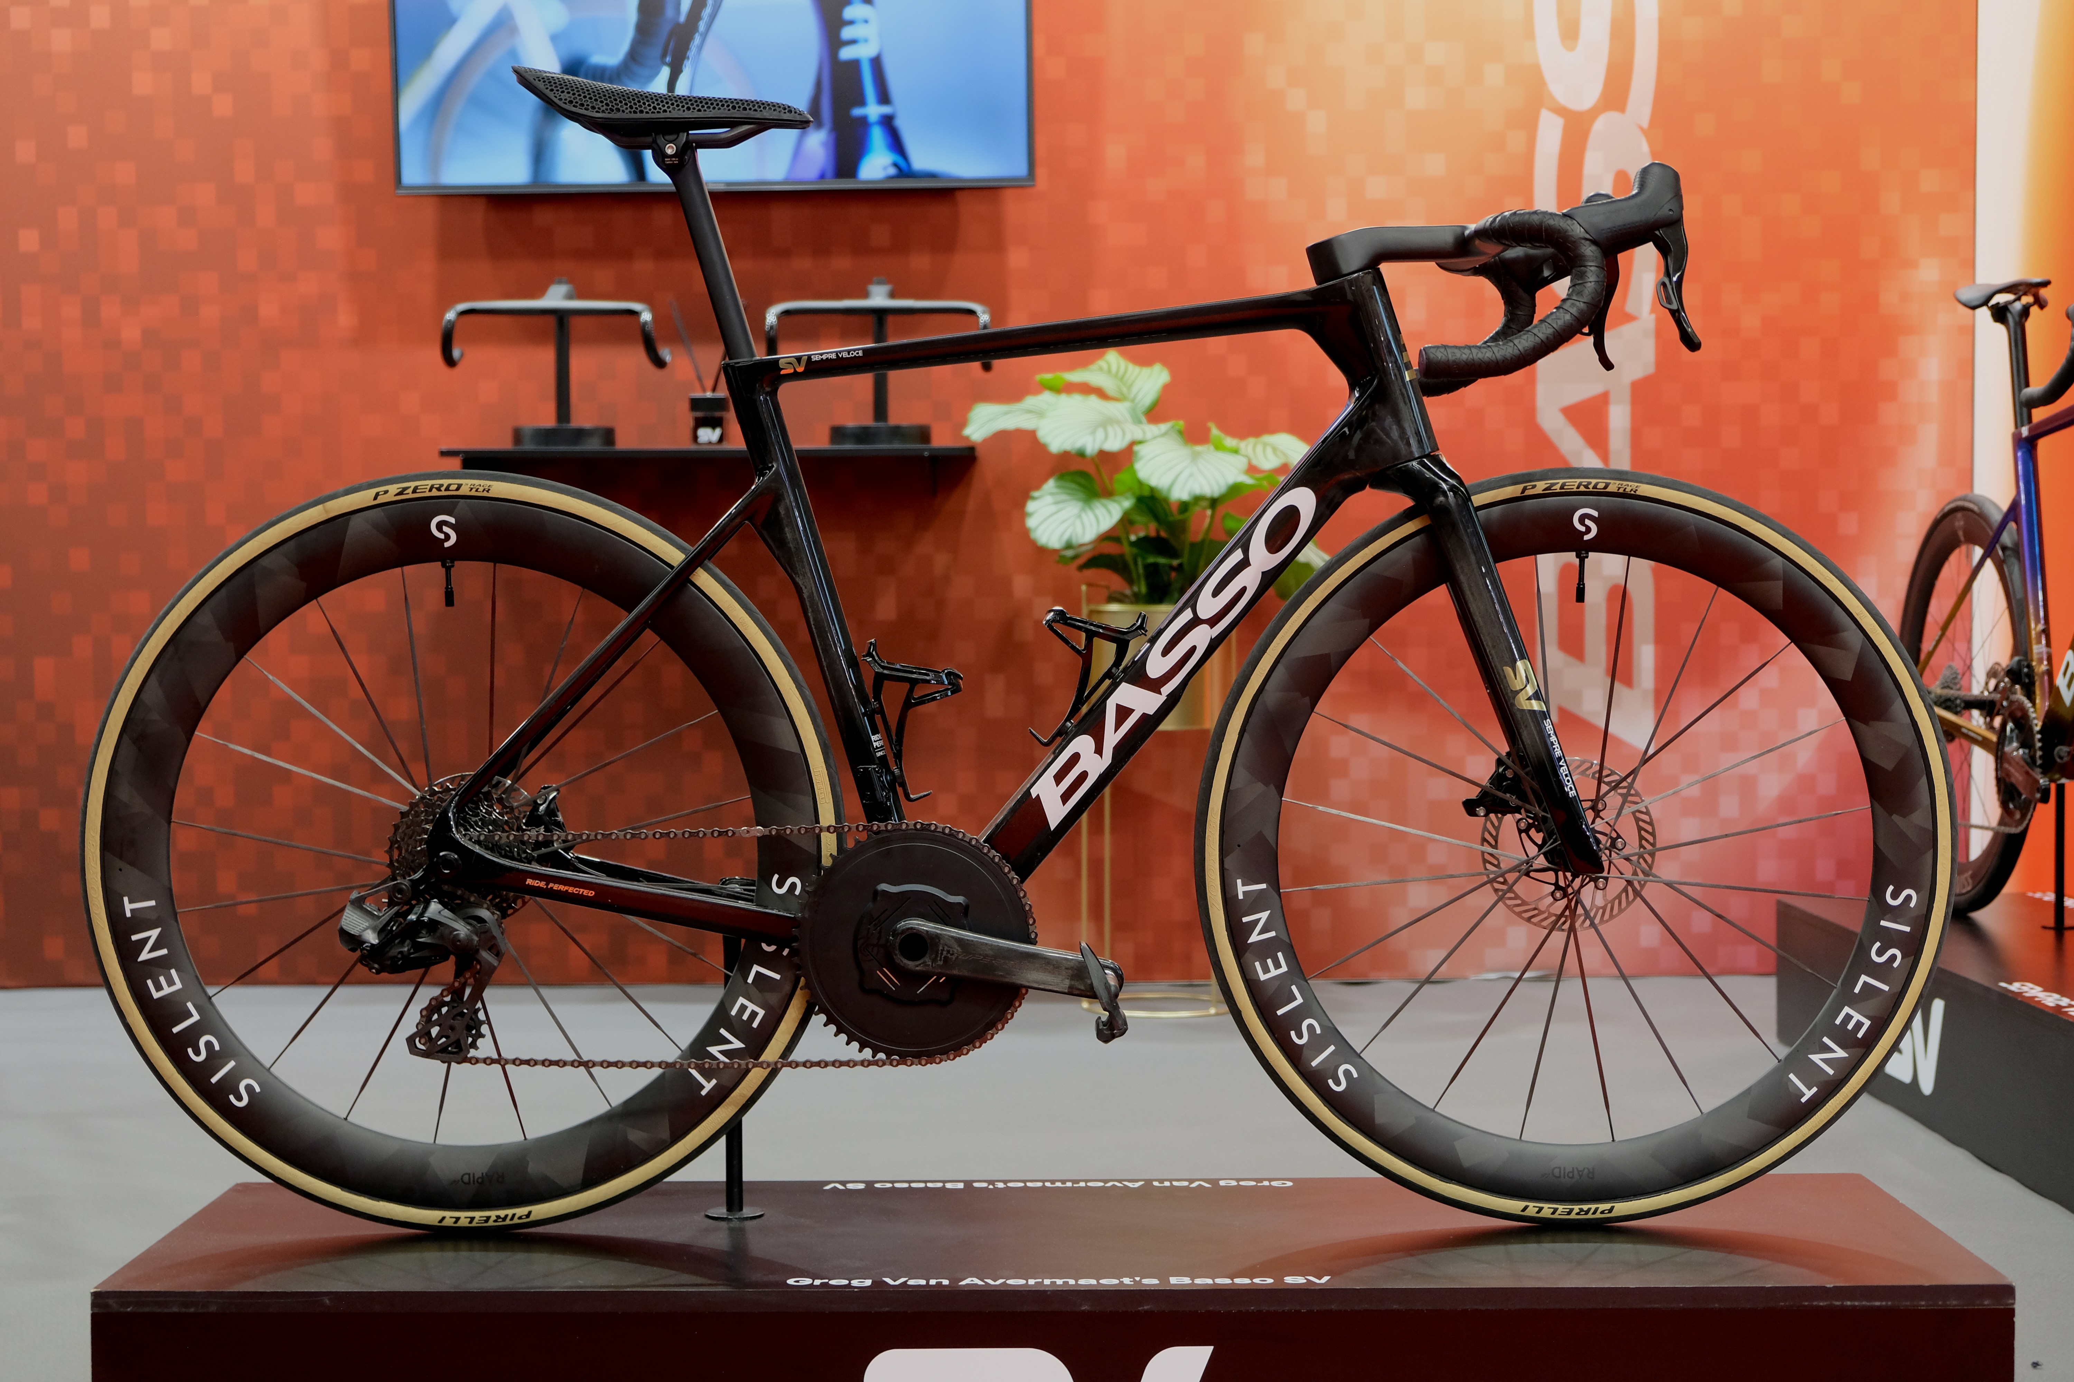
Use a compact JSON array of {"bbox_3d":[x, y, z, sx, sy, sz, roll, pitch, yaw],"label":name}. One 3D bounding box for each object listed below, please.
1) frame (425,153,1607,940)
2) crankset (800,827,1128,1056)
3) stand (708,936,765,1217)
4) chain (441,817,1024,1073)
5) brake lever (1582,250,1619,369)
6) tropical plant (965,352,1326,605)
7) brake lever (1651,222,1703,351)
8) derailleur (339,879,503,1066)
[{"bbox_3d":[-0.018,-0.120,2.757,1.027,0.707,0.150,0,3,0],"label":"frame"},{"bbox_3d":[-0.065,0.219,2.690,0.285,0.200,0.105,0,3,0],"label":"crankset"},{"bbox_3d":[-0.274,0.341,2.820,0.054,0.275,0.054,0,2,0],"label":"stand"},{"bbox_3d":[-0.269,0.223,2.721,0.530,0.222,0.028,0,3,0],"label":"chain"},{"bbox_3d":[0.530,-0.355,2.915,0.041,0.110,0.035,0,3,0],"label":"brake lever"},{"bbox_3d":[0.203,-0.396,5.800,0.680,0.480,0.560,0,2,0],"label":"tropical plant"},{"bbox_3d":[0.530,-0.335,2.576,0.043,0.108,0.035,0,3,0],"label":"brake lever"},{"bbox_3d":[-0.534,0.244,2.700,0.145,0.157,0.068,0,3,0],"label":"derailleur"}]

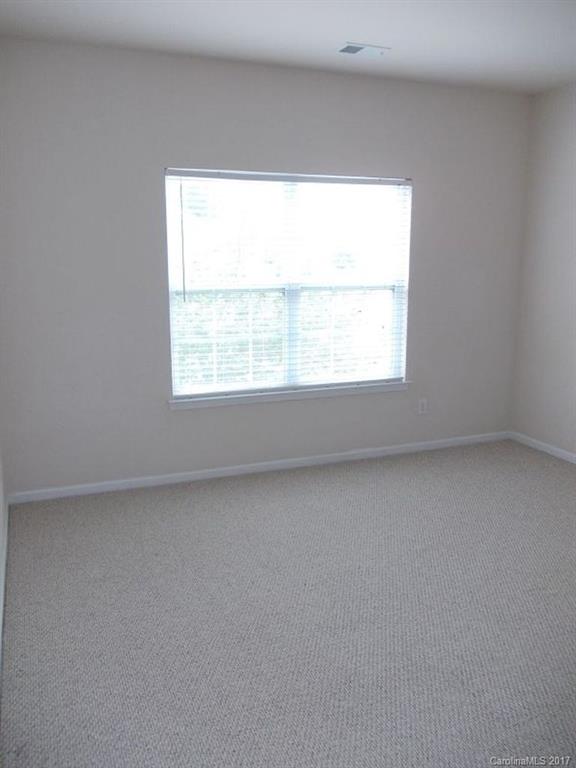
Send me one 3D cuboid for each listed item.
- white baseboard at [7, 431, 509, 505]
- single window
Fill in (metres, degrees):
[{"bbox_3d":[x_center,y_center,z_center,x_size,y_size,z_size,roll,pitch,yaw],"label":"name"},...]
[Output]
[{"bbox_3d":[0.053,0.584,4.531,3.839,0.073,0.020,-4,11,-20],"label":"white baseboard"},{"bbox_3d":[0.063,-0.650,4.338,1.802,1.552,0.100,-4,11,-20],"label":"single window"}]

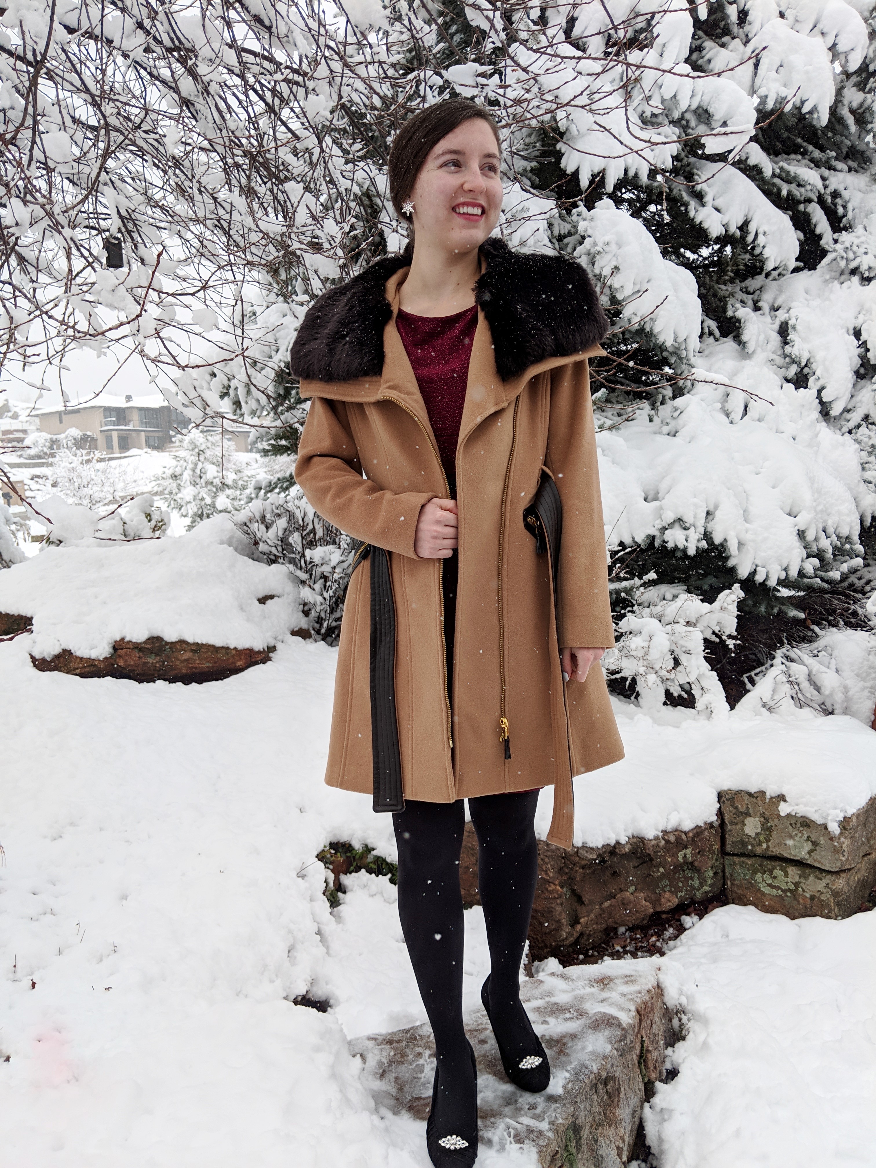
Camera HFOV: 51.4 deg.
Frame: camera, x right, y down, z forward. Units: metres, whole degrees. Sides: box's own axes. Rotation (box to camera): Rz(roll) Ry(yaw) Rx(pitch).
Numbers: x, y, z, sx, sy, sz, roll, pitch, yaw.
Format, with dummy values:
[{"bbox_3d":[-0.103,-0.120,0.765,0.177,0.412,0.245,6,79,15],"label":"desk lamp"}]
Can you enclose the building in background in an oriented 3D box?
[{"bbox_3d":[-40.890,-19.900,115.000,14.000,7.000,19.000,-8,10,-39],"label":"building in background"}]

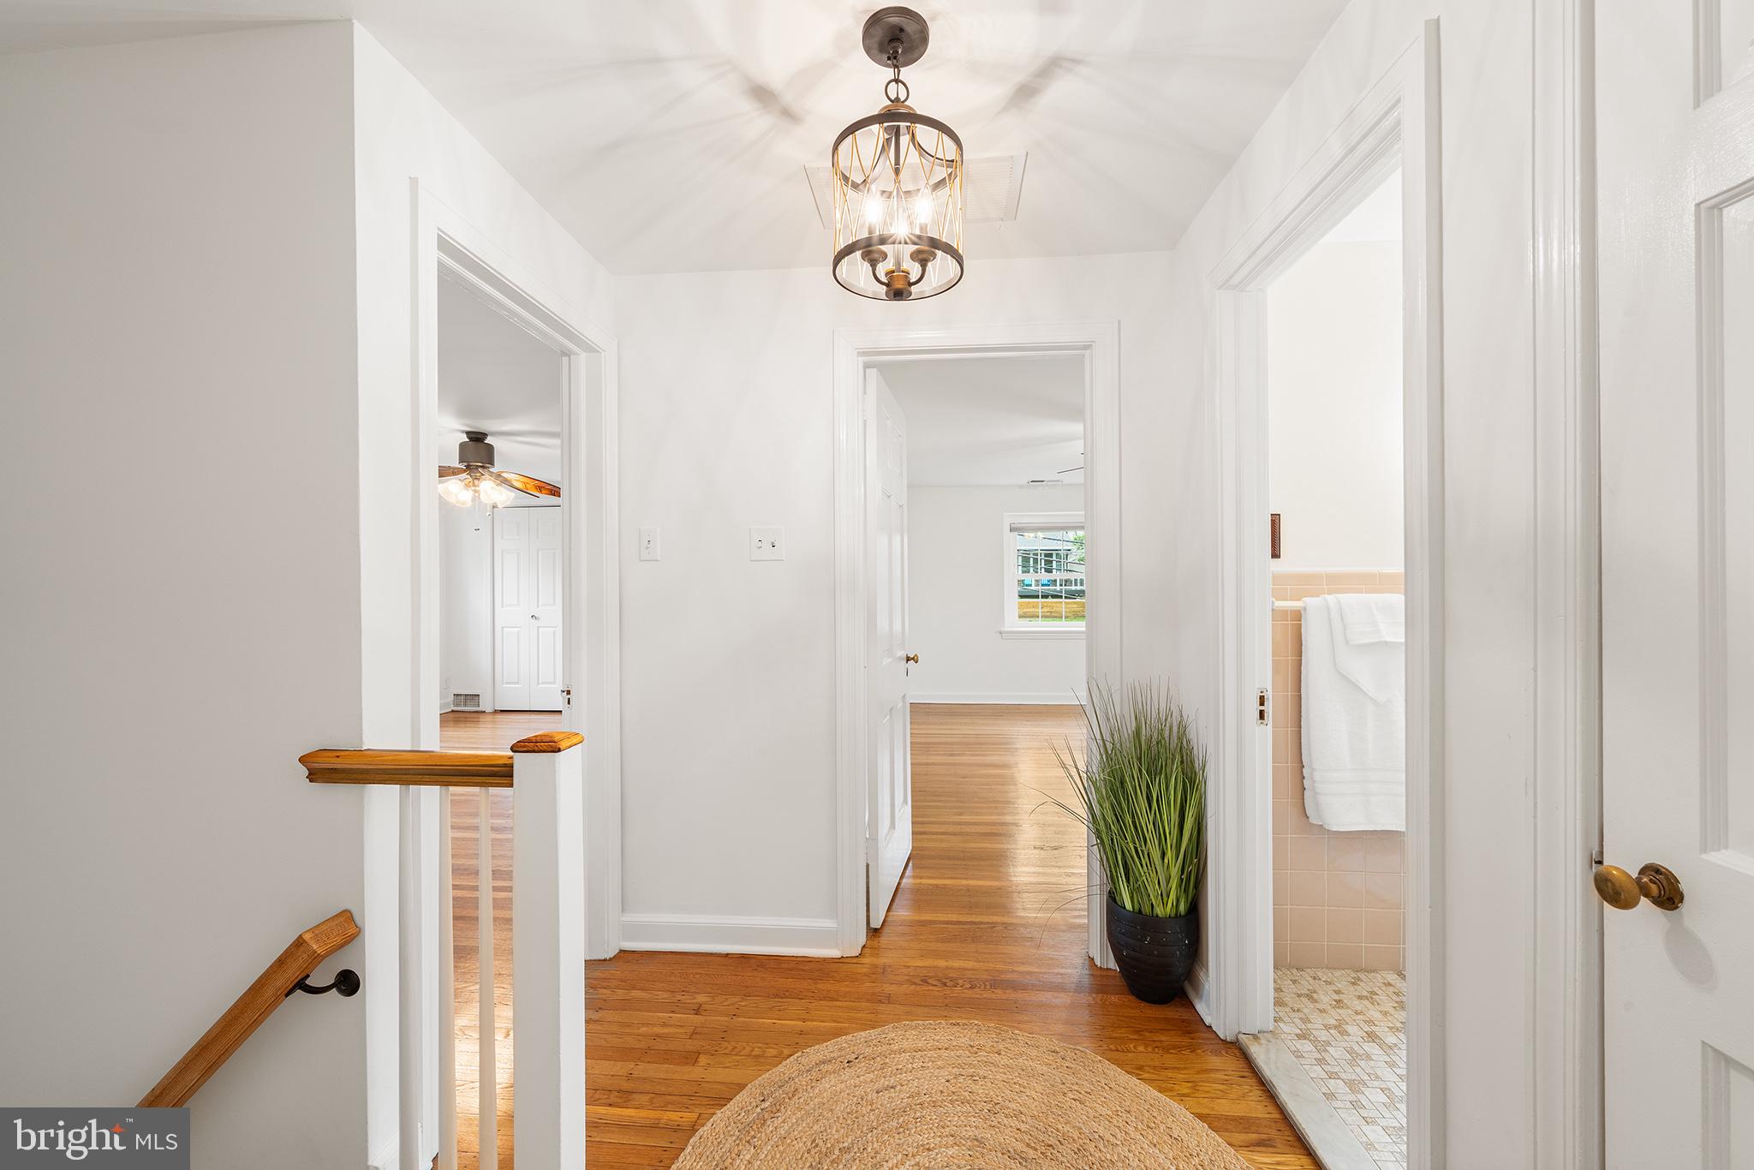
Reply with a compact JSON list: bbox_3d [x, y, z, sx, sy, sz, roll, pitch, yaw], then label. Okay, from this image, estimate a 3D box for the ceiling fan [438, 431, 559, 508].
[{"bbox_3d":[-2.755,-0.793,4.373,1.320,0.530,1.320,0,0,5],"label":"ceiling fan"}]

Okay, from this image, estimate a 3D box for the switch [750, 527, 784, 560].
[{"bbox_3d":[-0.378,-0.139,2.177,0.117,0.117,0.012,0,0,5],"label":"switch"}]

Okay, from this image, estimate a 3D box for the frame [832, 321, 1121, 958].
[{"bbox_3d":[0.337,0.206,2.179,0.944,2.122,0.150,0,0,5],"label":"frame"}]

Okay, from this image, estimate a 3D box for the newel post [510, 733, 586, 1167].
[{"bbox_3d":[-0.580,0.770,1.135,0.088,1.006,0.088,0,0,5],"label":"newel post"}]

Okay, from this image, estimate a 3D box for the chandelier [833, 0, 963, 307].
[{"bbox_3d":[0.039,-0.821,1.241,0.260,0.510,0.260,0,0,5],"label":"chandelier"}]

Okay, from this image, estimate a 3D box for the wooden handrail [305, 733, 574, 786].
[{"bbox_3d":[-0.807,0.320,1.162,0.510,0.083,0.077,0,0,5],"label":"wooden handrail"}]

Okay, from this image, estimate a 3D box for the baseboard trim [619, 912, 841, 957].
[{"bbox_3d":[-0.514,1.204,2.186,0.770,0.138,0.022,0,0,5],"label":"baseboard trim"}]

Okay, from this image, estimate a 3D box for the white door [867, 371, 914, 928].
[{"bbox_3d":[0.064,0.234,2.675,0.040,2.040,0.730,0,0,12],"label":"white door"}]

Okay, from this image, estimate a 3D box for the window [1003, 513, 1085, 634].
[{"bbox_3d":[1.899,-0.130,6.787,1.080,1.280,0.120,0,0,5],"label":"window"}]

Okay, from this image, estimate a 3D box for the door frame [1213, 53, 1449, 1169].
[{"bbox_3d":[0.963,0.202,1.373,0.150,2.122,0.815,0,0,5],"label":"door frame"}]

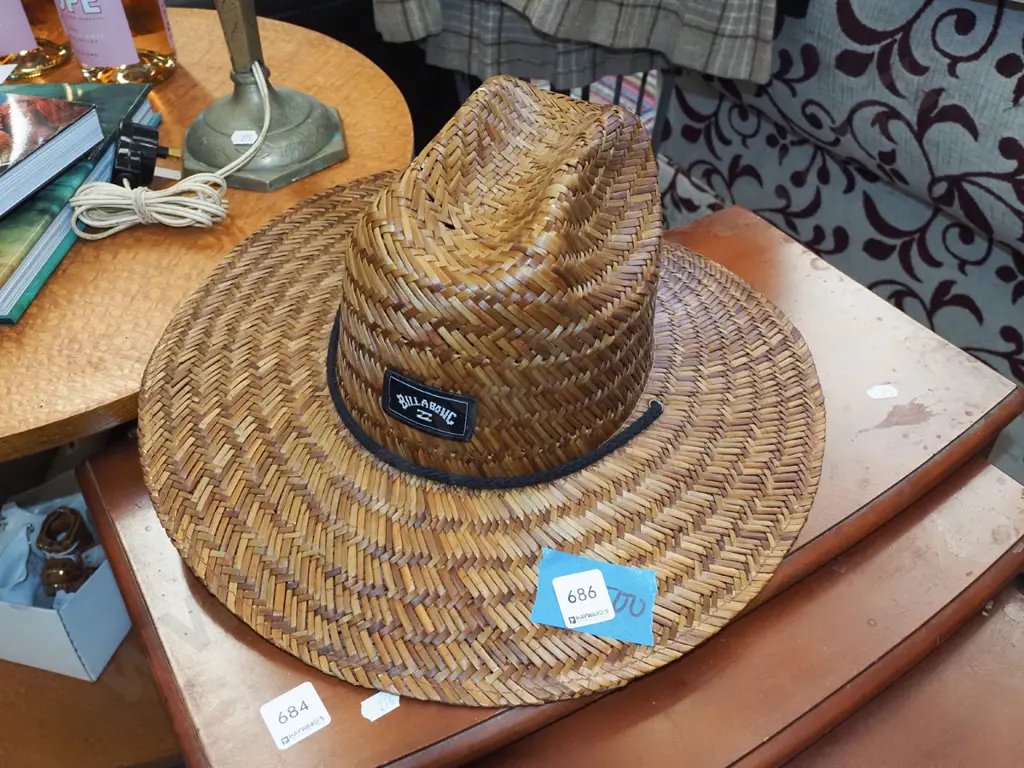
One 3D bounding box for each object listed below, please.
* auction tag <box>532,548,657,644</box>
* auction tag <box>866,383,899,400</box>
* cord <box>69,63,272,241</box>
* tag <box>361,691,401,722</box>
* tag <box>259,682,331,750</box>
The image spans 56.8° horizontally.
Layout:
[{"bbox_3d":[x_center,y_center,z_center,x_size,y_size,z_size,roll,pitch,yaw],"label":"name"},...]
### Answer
[{"bbox_3d":[0.046,0.116,0.518,0.068,0.002,0.044,13,55,-5],"label":"auction tag"},{"bbox_3d":[0.263,0.005,0.672,0.021,0.001,0.013,-4,41,-4],"label":"auction tag"},{"bbox_3d":[-0.268,-0.183,0.741,0.143,0.086,0.135,0,41,0],"label":"cord"},{"bbox_3d":[-0.069,0.167,0.493,0.021,0.001,0.013,-25,47,-25],"label":"tag"},{"bbox_3d":[-0.112,0.171,0.489,0.029,0.001,0.029,-24,46,-24],"label":"tag"}]

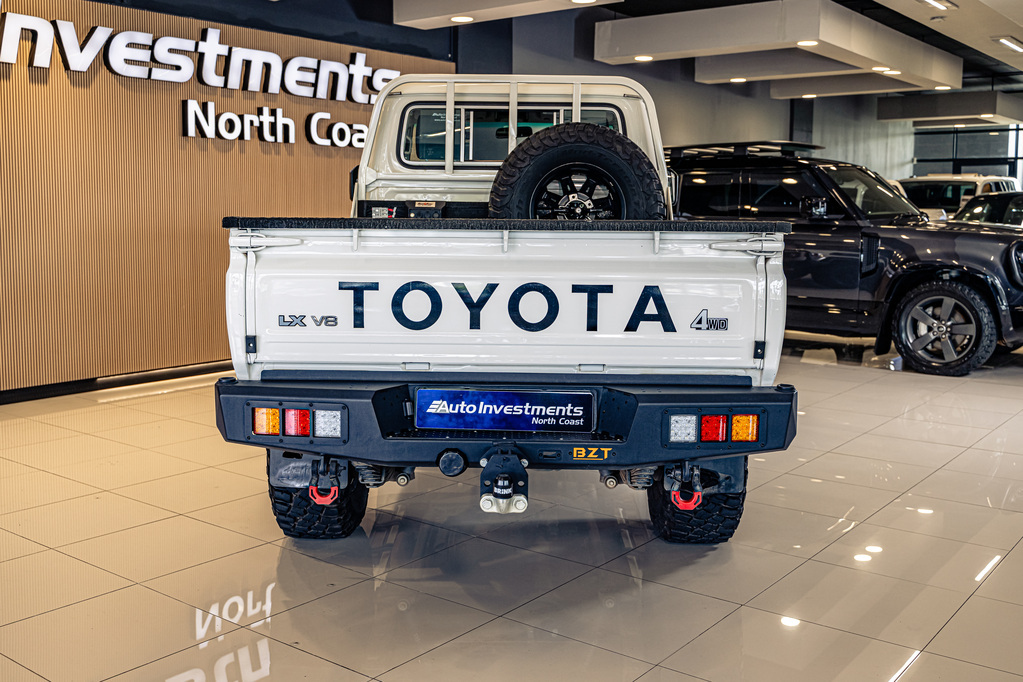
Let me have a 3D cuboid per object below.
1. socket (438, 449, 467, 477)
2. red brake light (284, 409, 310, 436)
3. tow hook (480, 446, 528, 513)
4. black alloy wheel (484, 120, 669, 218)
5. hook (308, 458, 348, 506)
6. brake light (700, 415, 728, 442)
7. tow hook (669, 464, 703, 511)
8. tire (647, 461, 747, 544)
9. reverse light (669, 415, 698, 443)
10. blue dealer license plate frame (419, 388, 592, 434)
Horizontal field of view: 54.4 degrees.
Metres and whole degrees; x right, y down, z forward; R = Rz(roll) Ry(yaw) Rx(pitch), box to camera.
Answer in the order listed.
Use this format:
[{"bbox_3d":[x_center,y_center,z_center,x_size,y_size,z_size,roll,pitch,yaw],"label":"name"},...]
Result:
[{"bbox_3d":[-0.170,0.351,2.870,0.083,0.083,0.055,1,7,1],"label":"socket"},{"bbox_3d":[-0.619,0.236,2.875,0.080,0.080,0.030,1,7,7],"label":"red brake light"},{"bbox_3d":[-0.022,0.391,2.769,0.133,0.172,0.190,1,7,1],"label":"tow hook"},{"bbox_3d":[0.303,-0.605,4.640,0.815,0.815,0.280,1,7,1],"label":"black alloy wheel"},{"bbox_3d":[-0.541,0.418,2.940,0.112,0.140,0.050,1,7,1],"label":"hook"},{"bbox_3d":[0.585,0.253,2.860,0.080,0.080,0.030,0,7,-5],"label":"brake light"},{"bbox_3d":[0.512,0.431,2.925,0.105,0.137,0.050,1,7,1],"label":"tow hook"},{"bbox_3d":[0.754,0.421,4.123,0.285,0.820,0.820,1,7,1],"label":"tire"},{"bbox_3d":[0.493,0.252,2.850,0.080,0.080,0.030,0,7,-5],"label":"reverse light"},{"bbox_3d":[-0.016,0.206,2.940,0.540,0.130,0.025,1,7,1],"label":"blue dealer license plate frame"}]

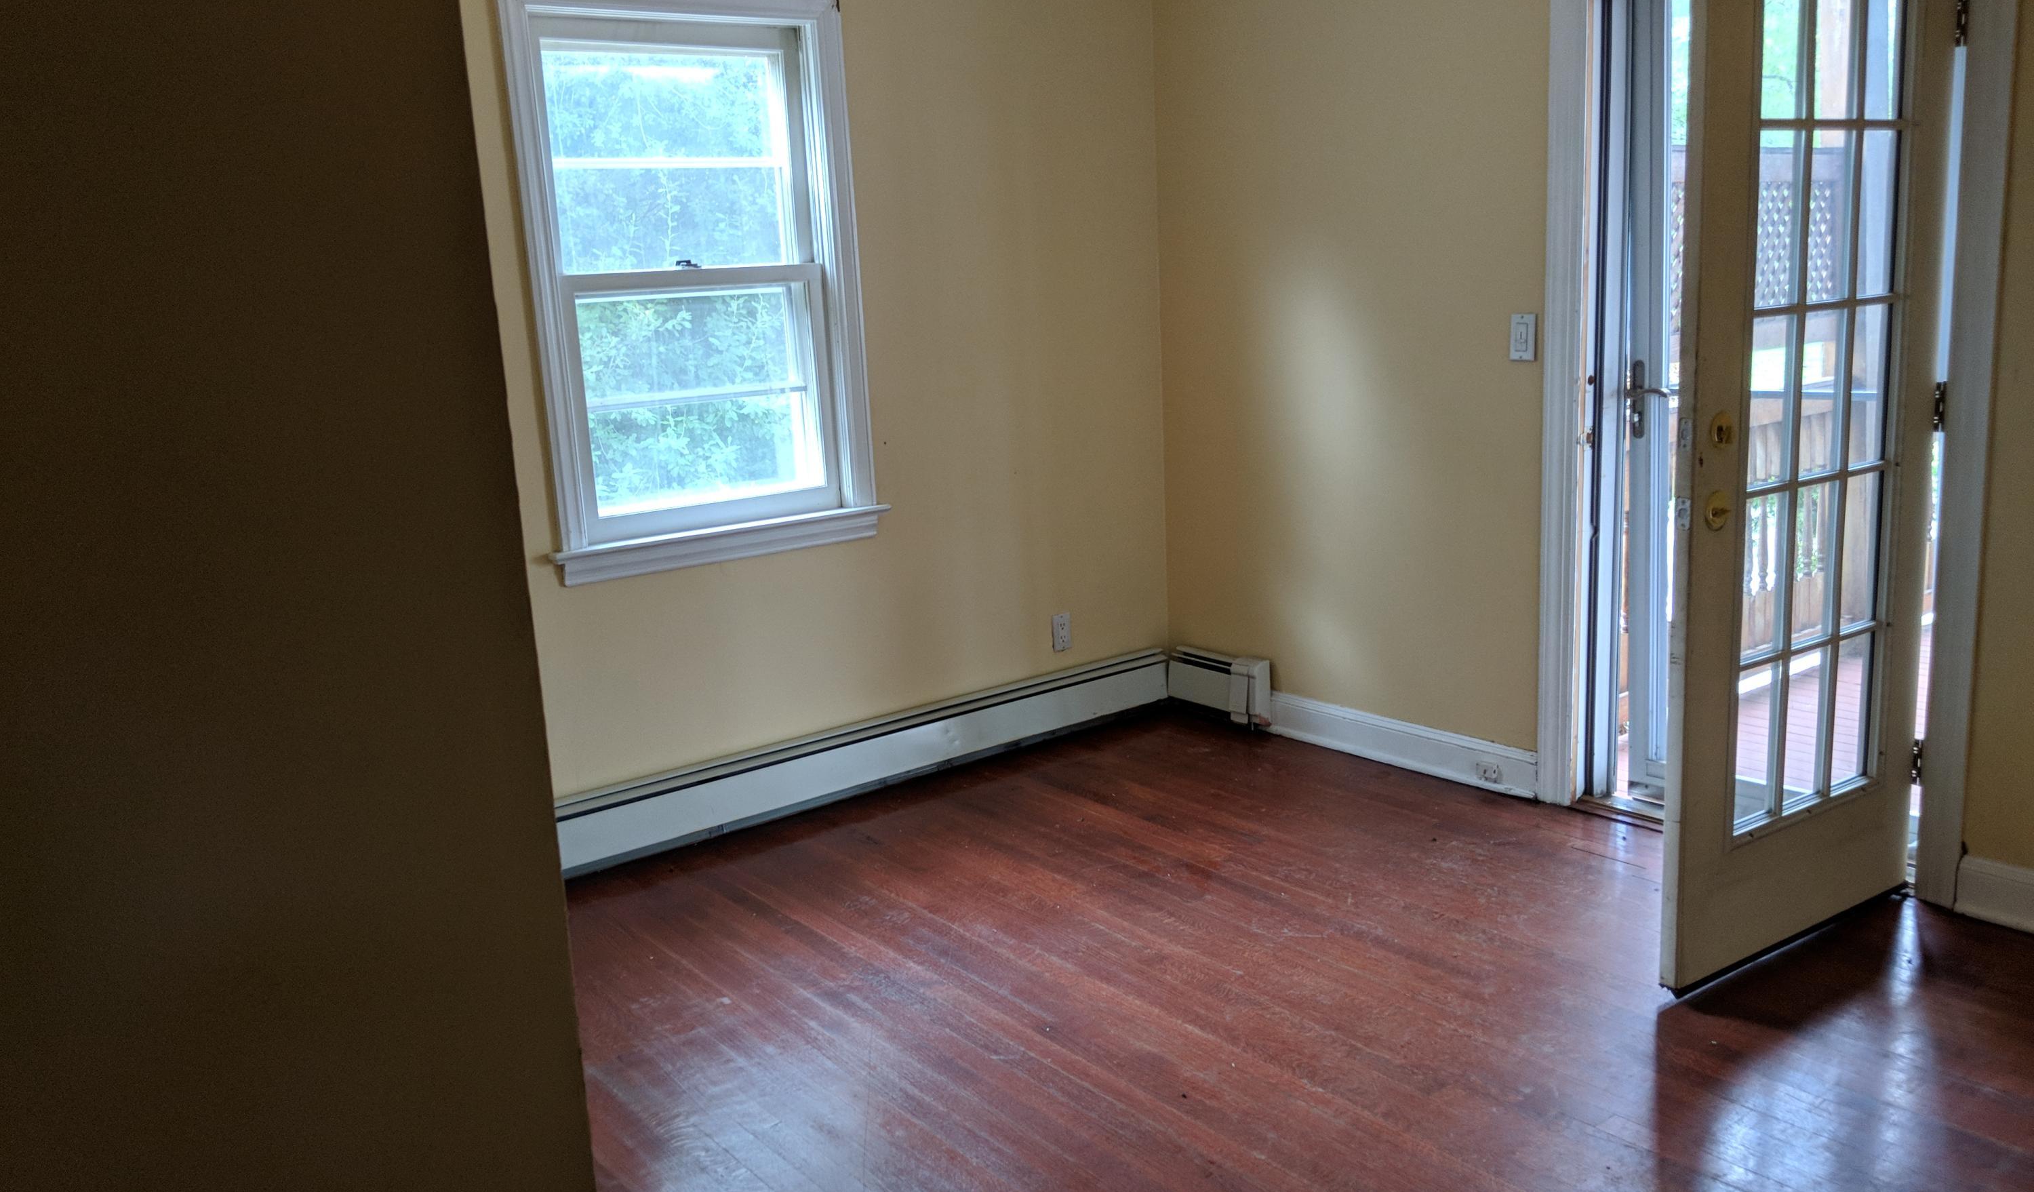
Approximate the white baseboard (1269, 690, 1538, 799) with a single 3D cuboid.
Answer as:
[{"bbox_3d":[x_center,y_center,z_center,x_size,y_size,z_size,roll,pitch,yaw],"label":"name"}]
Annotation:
[{"bbox_3d":[1.070,0.410,4.452,0.029,0.123,0.905,-12,15,-36],"label":"white baseboard"}]

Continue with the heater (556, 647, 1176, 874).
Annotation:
[{"bbox_3d":[-0.340,0.443,4.507,2.090,0.193,0.071,-12,15,-36],"label":"heater"}]

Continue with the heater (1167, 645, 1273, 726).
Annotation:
[{"bbox_3d":[0.643,0.283,4.959,0.070,0.203,0.430,-12,15,-36],"label":"heater"}]

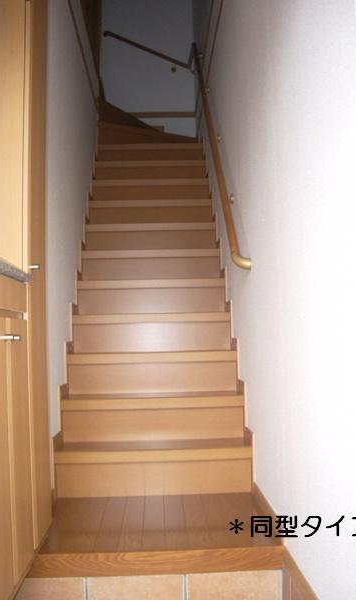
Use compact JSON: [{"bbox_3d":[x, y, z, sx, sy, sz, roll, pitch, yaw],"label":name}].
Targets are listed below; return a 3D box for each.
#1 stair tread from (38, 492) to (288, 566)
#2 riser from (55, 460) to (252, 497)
[{"bbox_3d":[-0.078,0.823,2.182,0.790,0.073,0.625,-1,-3,-2],"label":"stair tread"},{"bbox_3d":[-0.099,0.731,2.510,0.805,0.151,0.022,-1,-3,-2],"label":"riser"}]

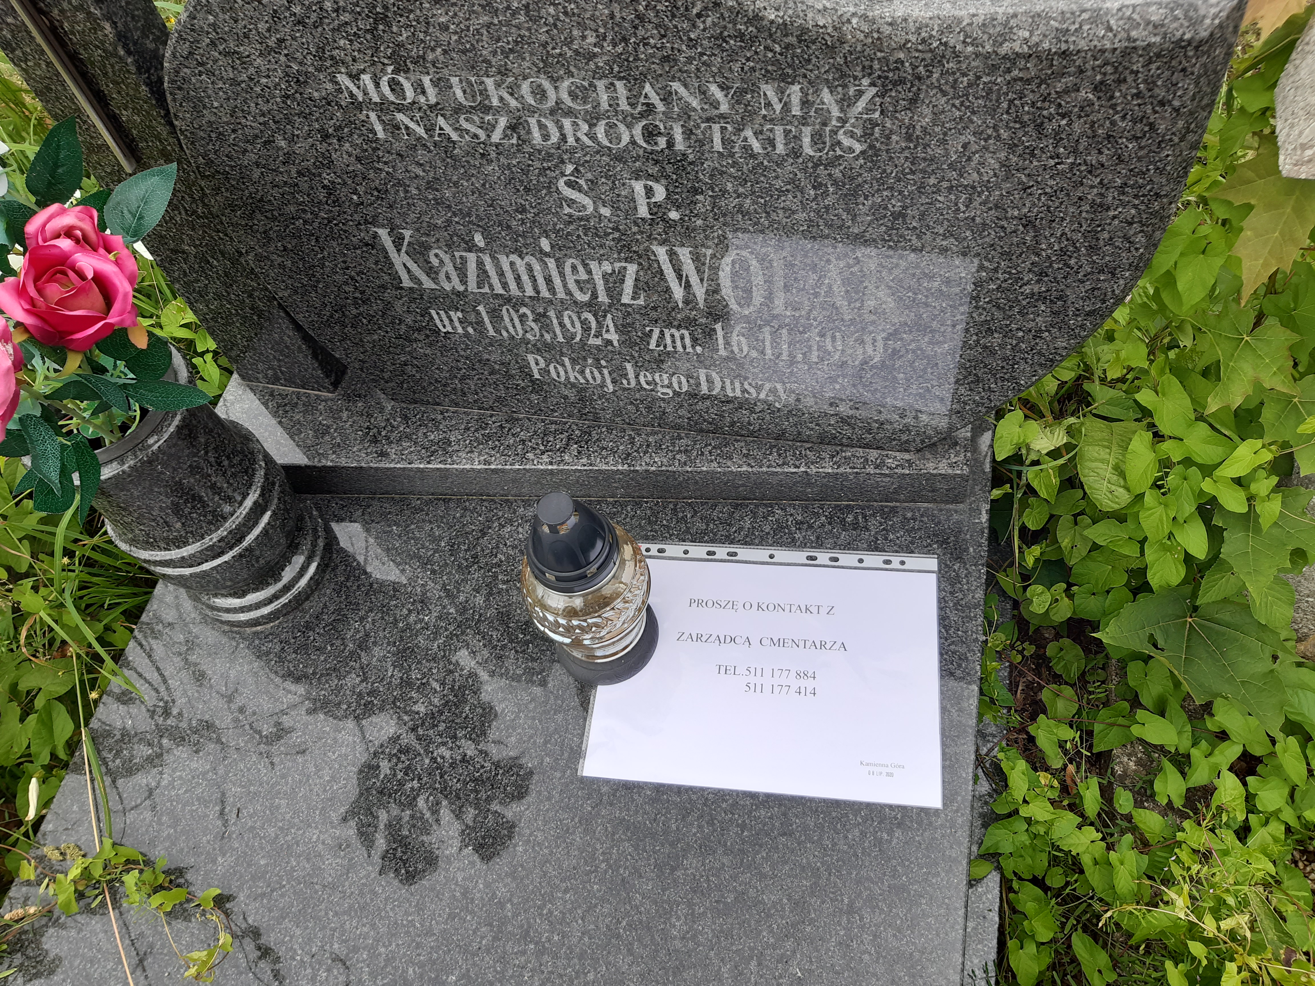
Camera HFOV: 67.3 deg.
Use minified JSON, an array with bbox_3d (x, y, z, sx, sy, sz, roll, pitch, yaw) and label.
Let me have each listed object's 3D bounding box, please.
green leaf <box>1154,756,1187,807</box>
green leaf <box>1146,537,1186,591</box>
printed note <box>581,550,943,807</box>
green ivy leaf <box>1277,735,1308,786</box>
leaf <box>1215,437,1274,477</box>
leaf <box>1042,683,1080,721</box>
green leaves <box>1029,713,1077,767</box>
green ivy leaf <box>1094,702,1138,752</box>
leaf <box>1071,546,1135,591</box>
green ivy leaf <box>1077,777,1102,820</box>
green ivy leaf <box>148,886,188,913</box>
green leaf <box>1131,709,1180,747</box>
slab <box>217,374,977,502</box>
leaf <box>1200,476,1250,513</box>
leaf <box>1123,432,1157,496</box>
[{"bbox_3d":[0.466,0.263,0.901,0.025,0.009,0.045,-6,64,16],"label":"green leaf"},{"bbox_3d":[0.479,0.069,0.935,0.037,0.009,0.055,13,75,22],"label":"green leaf"},{"bbox_3d":[0.095,0.152,0.878,0.303,0.003,0.226,2,59,11],"label":"printed note"},{"bbox_3d":[0.536,0.225,0.831,0.026,0.014,0.045,-13,60,12],"label":"green ivy leaf"},{"bbox_3d":[0.562,-0.032,0.950,0.056,0.014,0.032,-31,63,4],"label":"leaf"},{"bbox_3d":[0.396,0.208,0.971,0.033,0.009,0.040,4,69,17],"label":"leaf"},{"bbox_3d":[0.356,0.222,0.886,0.037,0.014,0.047,-13,62,8],"label":"green leaves"},{"bbox_3d":[0.409,0.213,0.884,0.034,0.014,0.054,39,79,28],"label":"green ivy leaf"},{"bbox_3d":[0.425,0.078,0.953,0.052,0.014,0.043,-25,63,4],"label":"leaf"},{"bbox_3d":[0.397,0.280,0.903,0.016,0.009,0.038,-8,64,13],"label":"green ivy leaf"},{"bbox_3d":[-0.412,0.343,0.835,0.030,0.009,0.019,-34,65,-17],"label":"green ivy leaf"},{"bbox_3d":[0.437,0.207,0.864,0.042,0.014,0.030,31,76,27],"label":"green leaf"},{"bbox_3d":[-0.090,-0.095,1.028,0.785,0.057,0.200,1,59,10],"label":"slab"},{"bbox_3d":[0.556,0.000,0.962,0.024,0.009,0.047,-38,64,4],"label":"leaf"},{"bbox_3d":[0.471,-0.029,0.963,0.034,0.014,0.069,14,74,21],"label":"leaf"}]

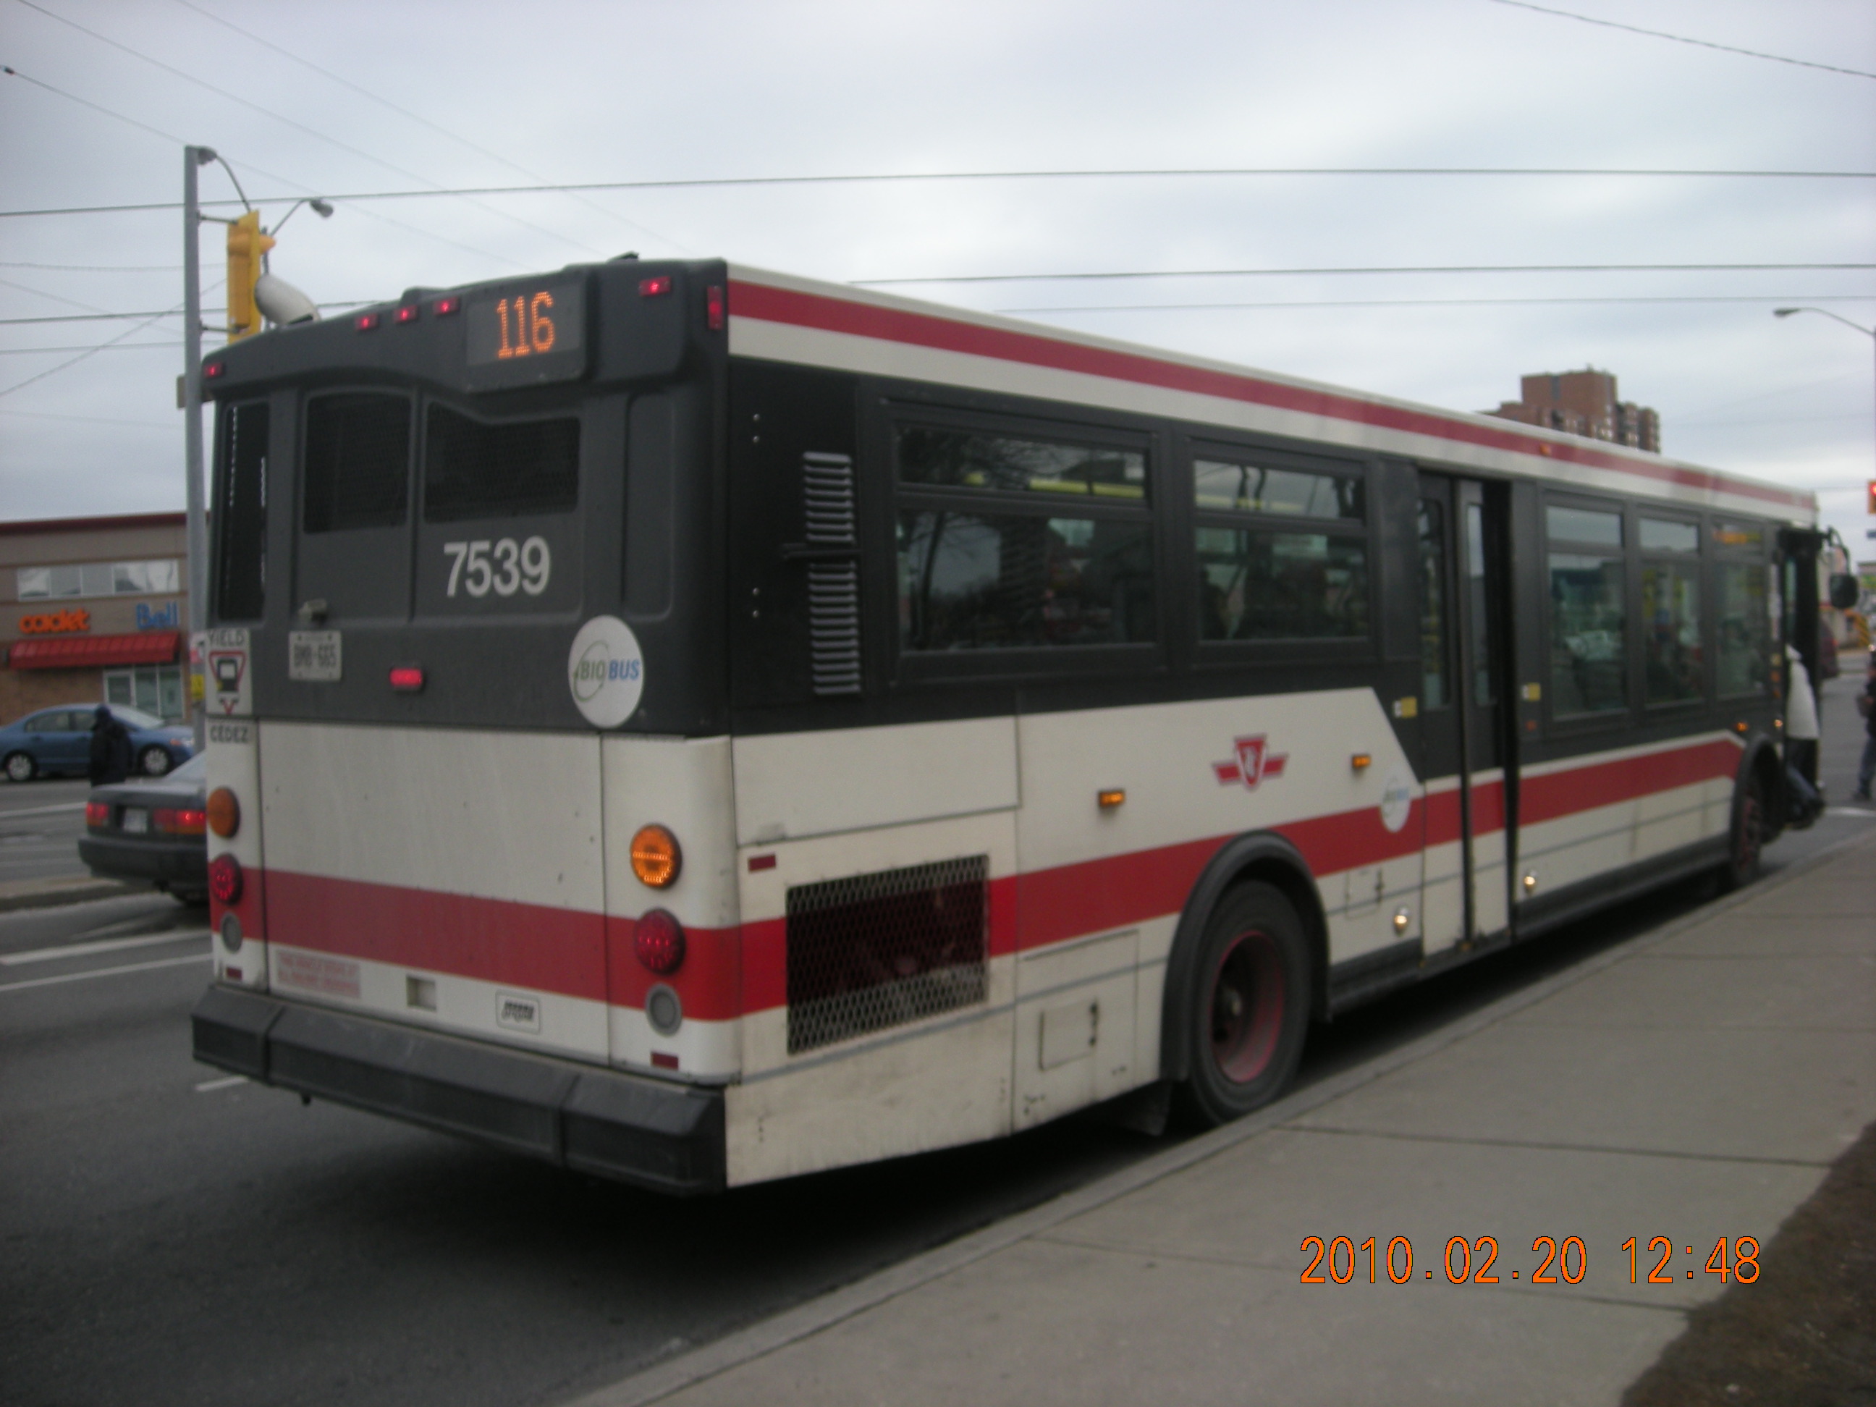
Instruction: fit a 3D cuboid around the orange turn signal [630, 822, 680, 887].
[{"bbox_3d":[-0.786,0.429,5.240,0.180,0.180,0.050,2,3,37],"label":"orange turn signal"}]

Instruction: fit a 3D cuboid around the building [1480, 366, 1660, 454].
[{"bbox_3d":[135.970,-45.532,405.000,30.000,48.000,23.000,0,3,30],"label":"building"}]

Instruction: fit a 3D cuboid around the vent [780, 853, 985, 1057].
[{"bbox_3d":[-0.140,0.744,5.775,0.050,0.475,0.970,2,3,38],"label":"vent"}]

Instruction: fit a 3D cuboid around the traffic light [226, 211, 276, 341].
[{"bbox_3d":[-5.932,-3.646,16.300,0.380,1.100,0.470,-4,3,-35],"label":"traffic light"}]

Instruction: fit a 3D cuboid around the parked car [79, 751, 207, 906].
[{"bbox_3d":[-4.798,0.800,16.107,1.680,1.380,4.300,0,2,37],"label":"parked car"}]

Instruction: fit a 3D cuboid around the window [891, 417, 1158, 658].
[{"bbox_3d":[0.309,-0.532,6.293,0.060,0.710,1.470,2,3,37],"label":"window"}]

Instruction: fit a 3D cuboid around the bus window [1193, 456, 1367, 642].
[{"bbox_3d":[1.432,-0.611,7.810,0.050,0.709,1.488,-2,1,38],"label":"bus window"}]

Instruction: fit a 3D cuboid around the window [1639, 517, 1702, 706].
[{"bbox_3d":[4.583,-0.564,11.893,0.060,1.120,1.250,2,3,37],"label":"window"}]

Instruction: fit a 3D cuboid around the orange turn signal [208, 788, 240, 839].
[{"bbox_3d":[-2.480,0.379,6.533,0.180,0.180,0.050,2,3,37],"label":"orange turn signal"}]

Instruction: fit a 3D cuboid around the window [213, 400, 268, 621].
[{"bbox_3d":[-2.354,-0.649,6.427,0.299,0.743,0.050,2,1,38],"label":"window"}]

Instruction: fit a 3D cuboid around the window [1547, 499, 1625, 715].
[{"bbox_3d":[3.629,-0.520,10.644,0.060,1.120,1.270,2,3,37],"label":"window"}]

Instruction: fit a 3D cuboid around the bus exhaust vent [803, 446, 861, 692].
[{"bbox_3d":[-0.298,-0.374,5.525,0.040,0.696,0.201,-2,1,38],"label":"bus exhaust vent"}]

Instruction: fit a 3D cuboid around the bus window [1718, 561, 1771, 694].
[{"bbox_3d":[5.593,-0.505,13.200,0.050,0.895,1.282,-2,1,38],"label":"bus window"}]

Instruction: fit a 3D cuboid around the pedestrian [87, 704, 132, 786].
[{"bbox_3d":[-10.895,0.821,25.000,0.450,1.670,0.550,-1,2,12],"label":"pedestrian"}]

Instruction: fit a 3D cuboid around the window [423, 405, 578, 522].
[{"bbox_3d":[-1.317,-0.735,5.693,0.700,0.360,0.050,2,3,37],"label":"window"}]

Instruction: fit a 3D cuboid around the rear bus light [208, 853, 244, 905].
[{"bbox_3d":[-2.425,0.600,6.471,0.180,0.180,0.050,2,3,38],"label":"rear bus light"}]

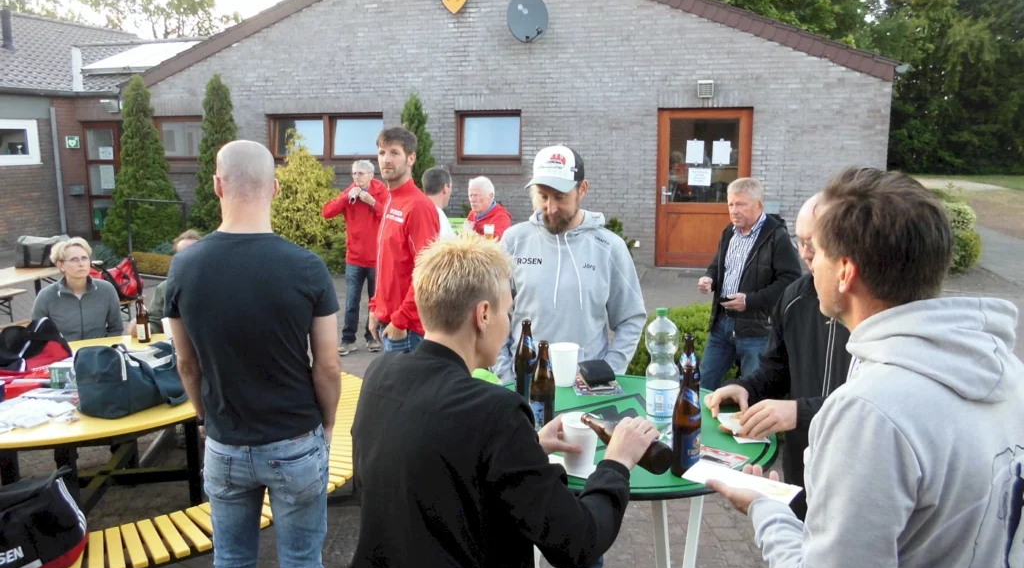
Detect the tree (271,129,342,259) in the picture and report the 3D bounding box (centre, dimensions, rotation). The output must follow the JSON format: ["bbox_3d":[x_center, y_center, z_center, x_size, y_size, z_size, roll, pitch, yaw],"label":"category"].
[{"bbox_3d":[-2.830,-1.151,10.361,1.150,1.800,1.150,-3,11,-14],"label":"tree"}]

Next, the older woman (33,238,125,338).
[{"bbox_3d":[-2.300,0.379,4.236,0.520,1.280,0.720,-5,11,-25],"label":"older woman"}]

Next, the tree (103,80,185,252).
[{"bbox_3d":[-5.480,-1.707,11.378,1.200,2.650,1.200,-3,11,-14],"label":"tree"}]

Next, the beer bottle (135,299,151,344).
[{"bbox_3d":[-1.956,0.188,4.069,0.068,0.256,0.068,0,10,0],"label":"beer bottle"}]

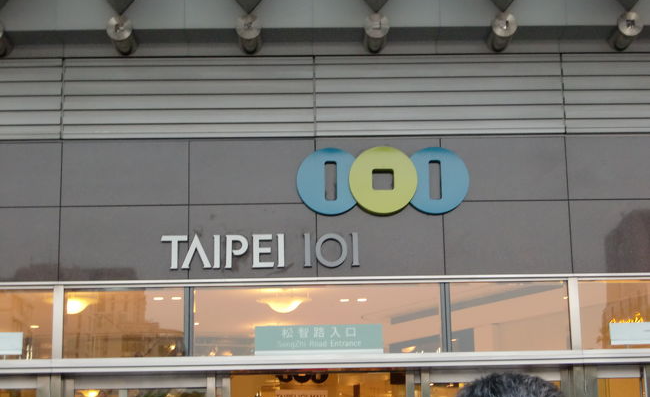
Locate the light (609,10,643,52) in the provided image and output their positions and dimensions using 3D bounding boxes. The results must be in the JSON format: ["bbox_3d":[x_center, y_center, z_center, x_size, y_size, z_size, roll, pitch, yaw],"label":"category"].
[{"bbox_3d":[3.431,-1.905,14.185,0.285,0.285,0.540,-1,-12,-2],"label":"light"}]

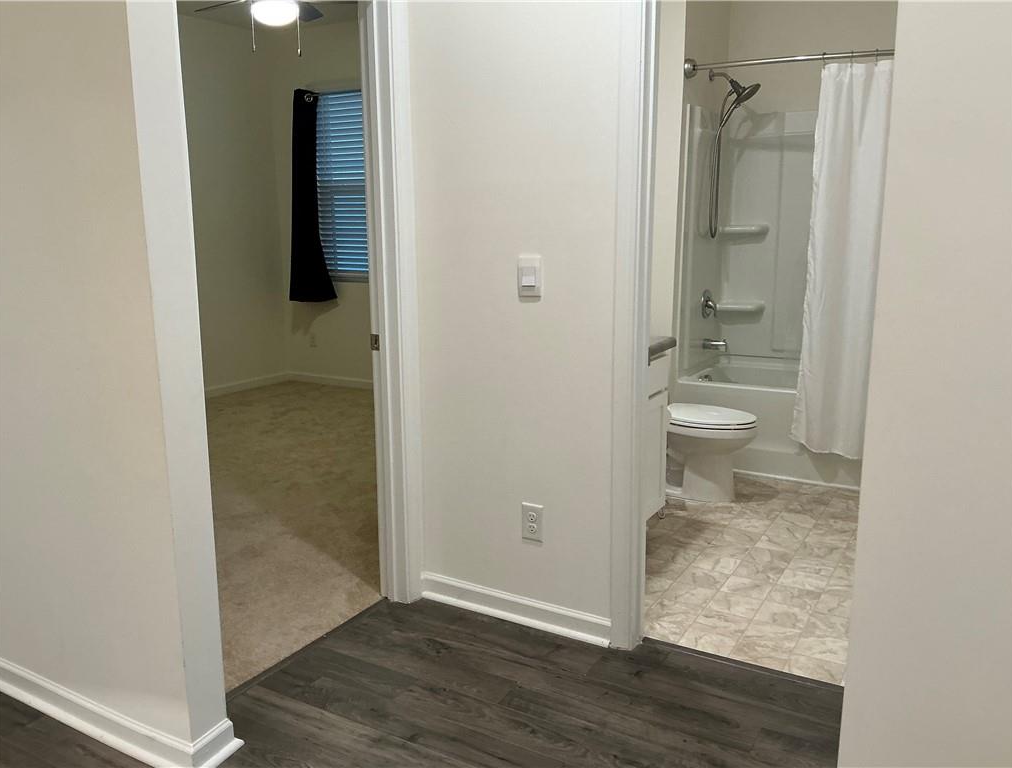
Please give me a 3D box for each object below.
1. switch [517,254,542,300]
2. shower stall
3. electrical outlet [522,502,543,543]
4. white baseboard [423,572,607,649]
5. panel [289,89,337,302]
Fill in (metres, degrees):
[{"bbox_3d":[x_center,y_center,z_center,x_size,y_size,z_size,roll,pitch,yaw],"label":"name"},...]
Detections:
[{"bbox_3d":[0.072,-0.329,2.533,0.081,0.125,0.014,6,13,30],"label":"switch"},{"bbox_3d":[1.768,-0.489,4.328,1.524,1.888,0.785,6,13,30],"label":"shower stall"},{"bbox_3d":[0.087,0.449,2.682,0.078,0.123,0.010,6,13,30],"label":"electrical outlet"},{"bbox_3d":[0.010,0.746,2.777,0.715,0.084,0.028,6,13,30],"label":"white baseboard"},{"bbox_3d":[-1.520,-1.425,6.342,0.457,1.592,0.120,6,13,30],"label":"panel"}]

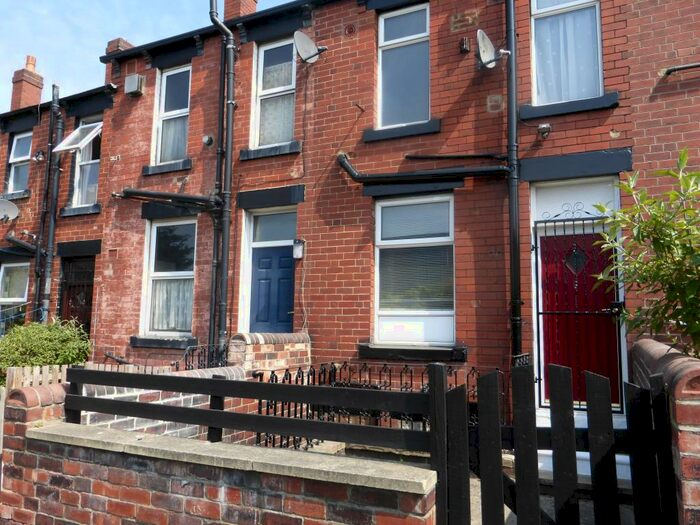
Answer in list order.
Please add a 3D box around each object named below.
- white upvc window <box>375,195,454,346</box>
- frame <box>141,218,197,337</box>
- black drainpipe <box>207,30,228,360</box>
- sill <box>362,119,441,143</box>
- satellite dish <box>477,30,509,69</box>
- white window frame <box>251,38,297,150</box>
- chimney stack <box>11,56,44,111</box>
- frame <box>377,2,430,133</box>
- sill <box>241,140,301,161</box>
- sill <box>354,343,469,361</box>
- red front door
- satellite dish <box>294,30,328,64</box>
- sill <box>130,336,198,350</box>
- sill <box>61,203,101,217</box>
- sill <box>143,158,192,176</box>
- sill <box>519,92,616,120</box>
[{"bbox_3d":[0.803,0.112,6.171,1.036,1.805,0.100,-2,-6,26],"label":"white upvc window"},{"bbox_3d":[-2.712,0.256,7.852,1.065,1.814,0.100,-2,-6,26],"label":"frame"},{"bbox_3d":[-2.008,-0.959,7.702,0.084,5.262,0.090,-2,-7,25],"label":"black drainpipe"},{"bbox_3d":[0.668,-1.609,6.304,0.980,0.158,0.170,-2,-6,26],"label":"sill"},{"bbox_3d":[1.656,-2.475,5.890,0.420,0.470,0.490,-5,-8,40],"label":"satellite dish"},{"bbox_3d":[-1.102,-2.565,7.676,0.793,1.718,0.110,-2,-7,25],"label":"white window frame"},{"bbox_3d":[-9.676,-5.304,15.193,0.519,1.871,0.598,-2,-6,26],"label":"chimney stack"},{"bbox_3d":[0.716,-2.498,6.493,0.728,1.554,0.100,-2,-6,26],"label":"frame"},{"bbox_3d":[-1.155,-1.619,7.490,1.052,0.155,0.155,-2,-7,25],"label":"sill"},{"bbox_3d":[0.739,1.070,5.982,1.325,0.157,0.170,-2,-6,26],"label":"sill"},{"bbox_3d":[2.528,0.602,5.628,0.765,1.900,0.055,-2,-7,25],"label":"red front door"},{"bbox_3d":[-0.551,-2.978,6.986,0.420,0.470,0.490,-5,-8,40],"label":"satellite dish"},{"bbox_3d":[-2.889,1.268,7.955,1.392,0.156,0.155,-2,-7,25],"label":"sill"},{"bbox_3d":[-4.806,-0.921,9.118,1.110,0.147,0.155,-2,-7,25],"label":"sill"},{"bbox_3d":[-2.817,-1.475,7.971,1.016,0.146,0.170,-2,-6,26],"label":"sill"},{"bbox_3d":[2.365,-1.664,5.491,0.955,0.137,0.170,-2,-6,26],"label":"sill"}]

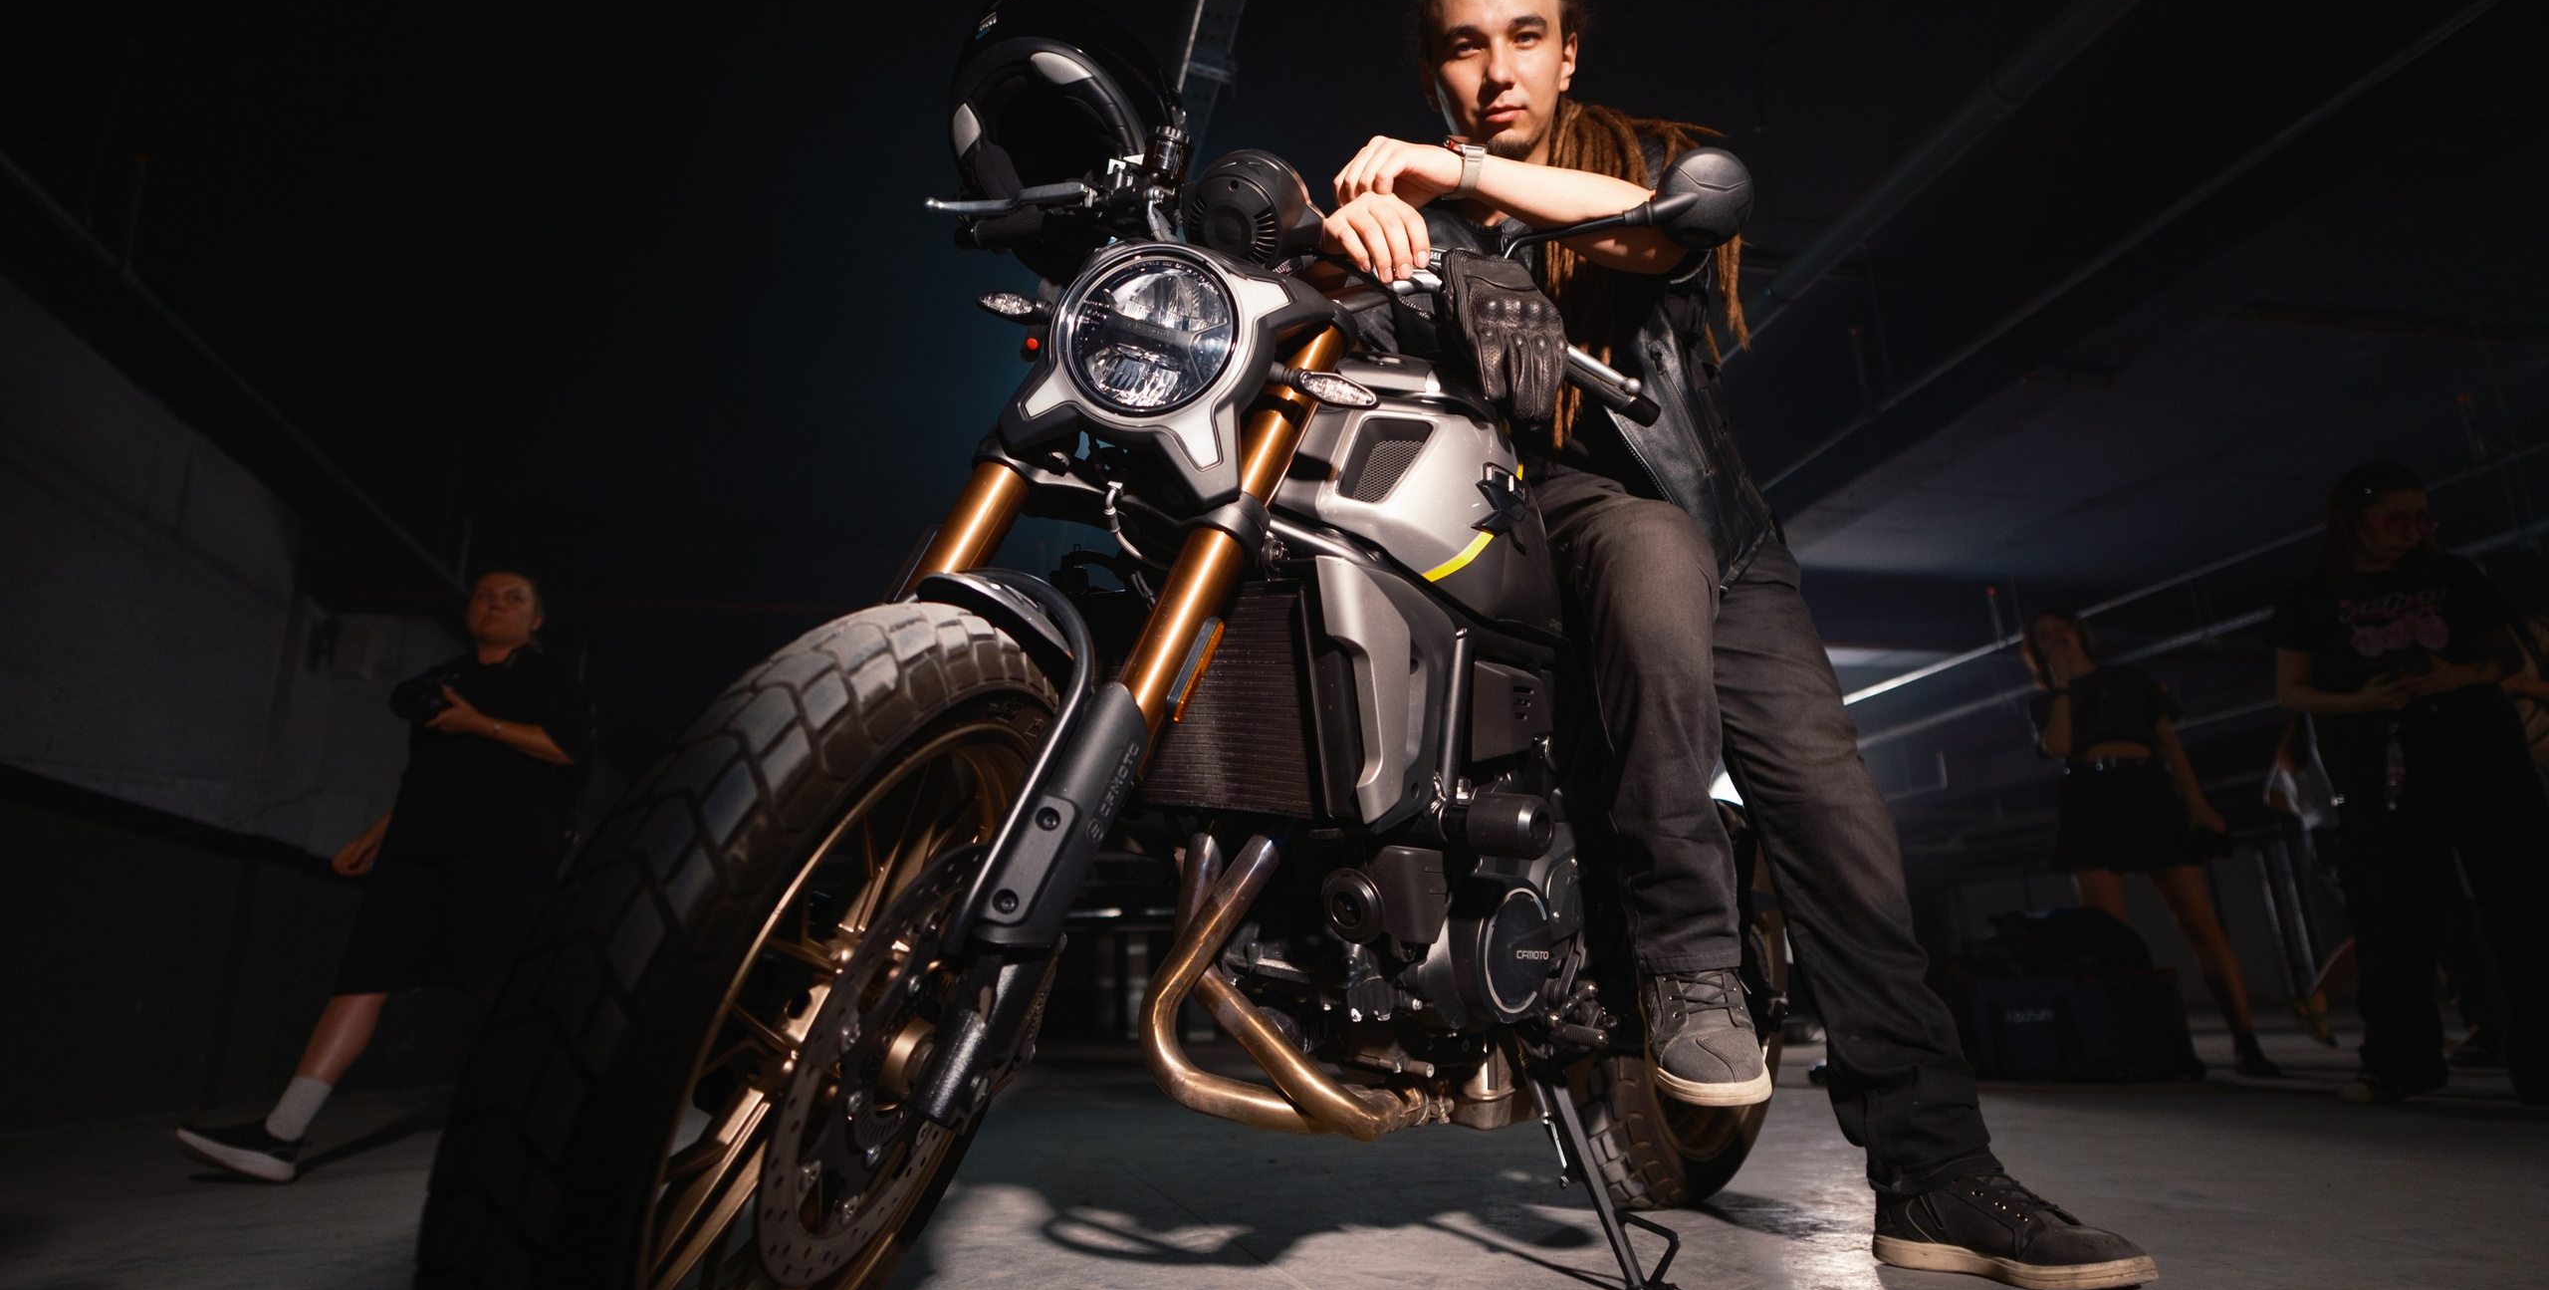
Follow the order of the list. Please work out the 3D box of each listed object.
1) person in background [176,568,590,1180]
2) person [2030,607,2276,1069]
[{"bbox_3d":[-2.366,0.567,3.573,0.720,1.670,0.620,-5,-17,9],"label":"person in background"},{"bbox_3d":[3.056,0.662,4.529,0.580,1.650,0.420,-12,-19,30],"label":"person"}]

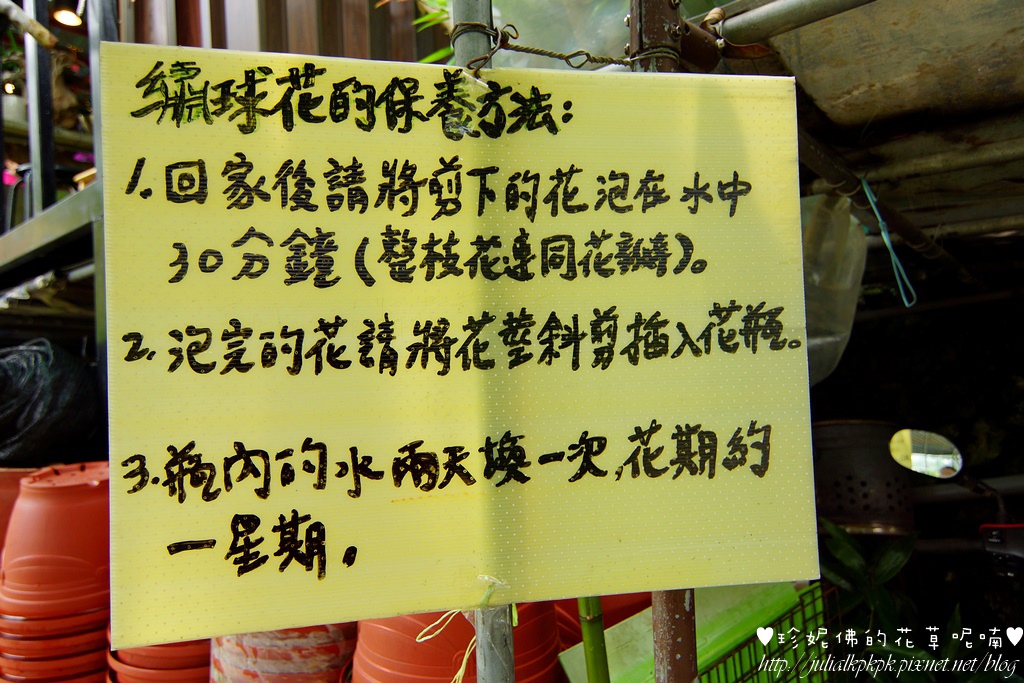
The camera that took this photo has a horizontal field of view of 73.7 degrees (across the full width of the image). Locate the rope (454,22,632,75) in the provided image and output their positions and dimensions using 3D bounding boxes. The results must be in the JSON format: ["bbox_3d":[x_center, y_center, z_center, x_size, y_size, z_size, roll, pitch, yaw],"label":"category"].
[{"bbox_3d":[0.035,-0.296,0.702,0.188,0.053,0.043,-2,0,-12],"label":"rope"}]

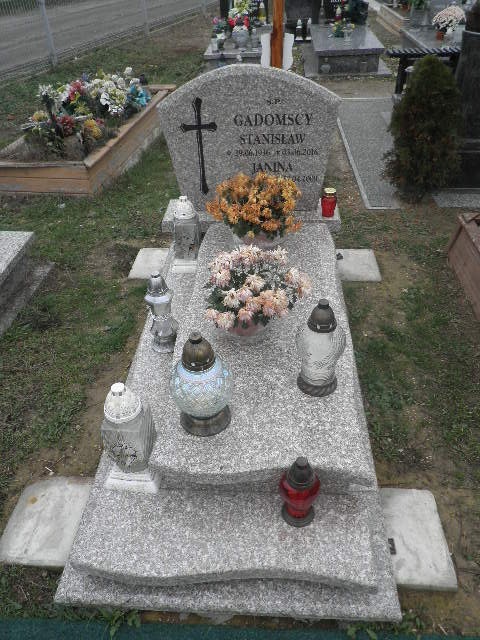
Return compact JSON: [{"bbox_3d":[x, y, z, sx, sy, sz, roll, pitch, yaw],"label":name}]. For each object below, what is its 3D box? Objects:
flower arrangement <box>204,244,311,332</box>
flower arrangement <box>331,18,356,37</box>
[{"bbox_3d":[0.066,-0.106,1.881,0.390,0.310,0.370,1,38,4],"label":"flower arrangement"},{"bbox_3d":[1.274,-3.650,6.225,0.249,0.179,0.212,1,39,4],"label":"flower arrangement"}]

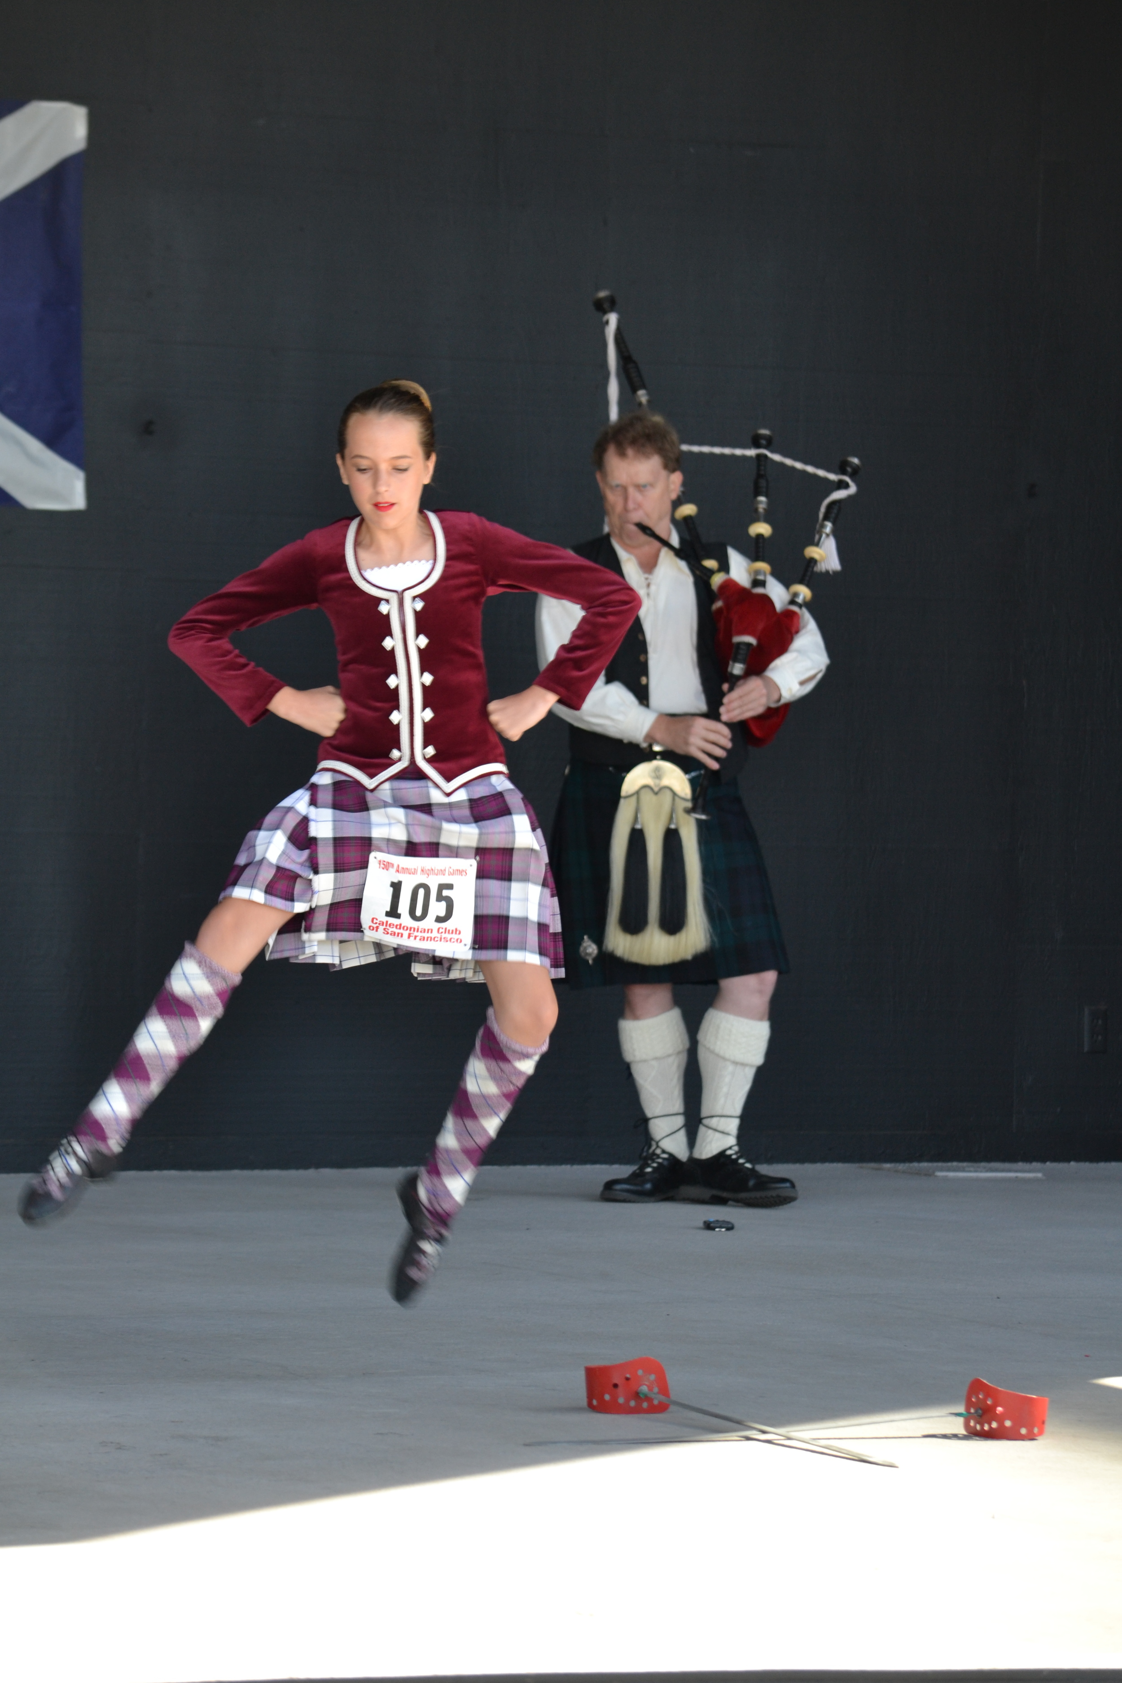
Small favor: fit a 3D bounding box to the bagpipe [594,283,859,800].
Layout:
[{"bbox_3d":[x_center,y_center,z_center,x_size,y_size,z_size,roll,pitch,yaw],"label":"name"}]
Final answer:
[{"bbox_3d":[0.375,-0.663,18.350,0.600,1.170,0.480,0,4,7],"label":"bagpipe"}]

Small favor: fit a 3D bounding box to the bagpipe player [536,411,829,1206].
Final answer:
[{"bbox_3d":[0.274,-0.076,18.400,0.660,1.780,0.480,0,4,7],"label":"bagpipe player"}]

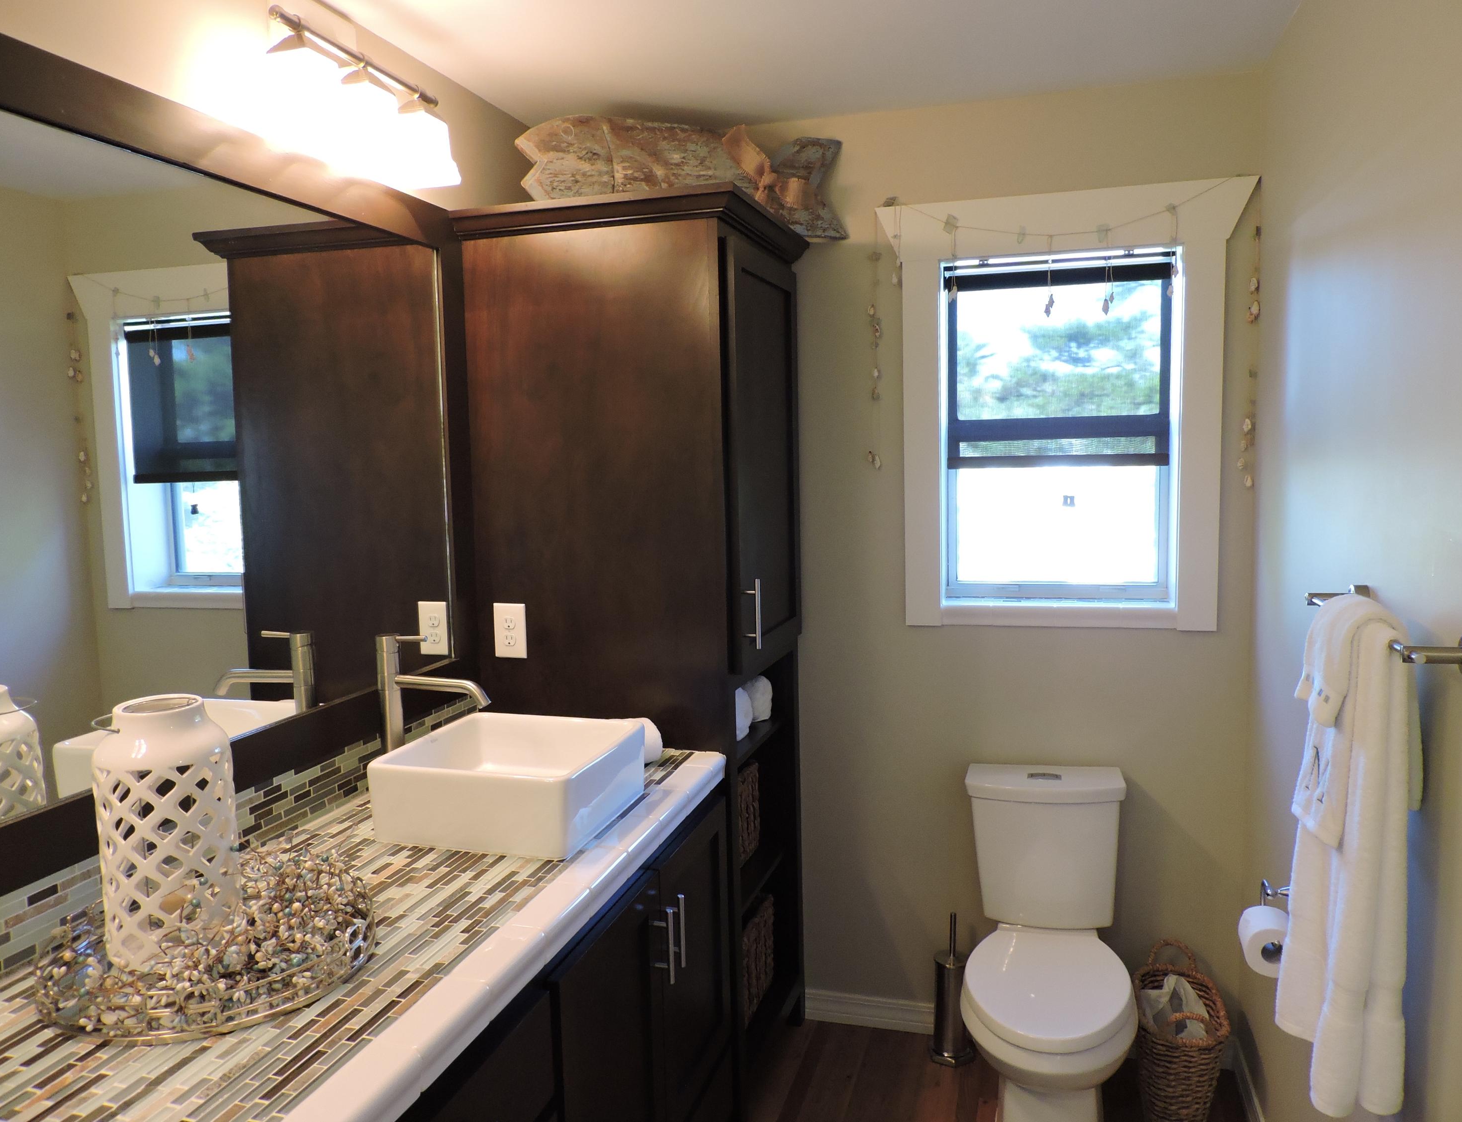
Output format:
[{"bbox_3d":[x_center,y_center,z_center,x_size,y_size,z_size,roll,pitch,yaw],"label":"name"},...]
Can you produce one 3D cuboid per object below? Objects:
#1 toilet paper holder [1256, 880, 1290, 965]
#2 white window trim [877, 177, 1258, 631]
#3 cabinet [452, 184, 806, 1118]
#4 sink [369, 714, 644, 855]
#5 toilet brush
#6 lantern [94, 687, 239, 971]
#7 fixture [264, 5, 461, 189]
[{"bbox_3d":[1.052,0.665,1.970,0.077,0.100,0.138,1,6,17],"label":"toilet paper holder"},{"bbox_3d":[0.805,-0.358,2.569,0.890,1.070,0.040,1,6,17],"label":"white window trim"},{"bbox_3d":[-0.184,0.276,2.585,0.658,2.132,0.720,1,6,17],"label":"cabinet"},{"bbox_3d":[-0.393,0.396,1.894,0.378,0.131,0.373,1,6,17],"label":"sink"},{"bbox_3d":[0.592,1.116,2.739,0.112,0.395,0.112,1,6,17],"label":"toilet brush"},{"bbox_3d":[-0.730,0.352,1.351,0.158,0.334,0.158,1,6,17],"label":"lantern"},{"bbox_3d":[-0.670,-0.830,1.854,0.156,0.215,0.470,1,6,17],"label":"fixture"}]

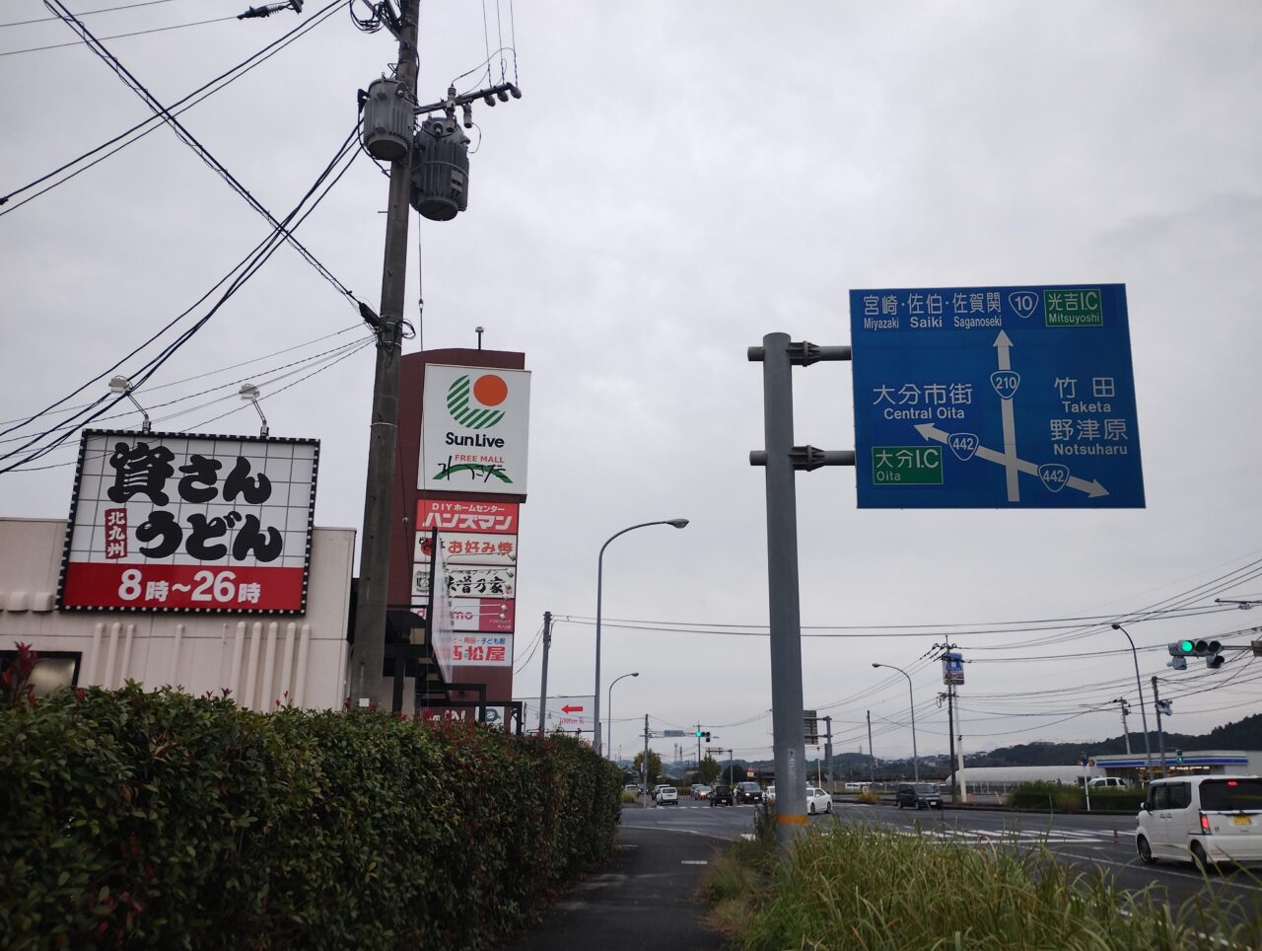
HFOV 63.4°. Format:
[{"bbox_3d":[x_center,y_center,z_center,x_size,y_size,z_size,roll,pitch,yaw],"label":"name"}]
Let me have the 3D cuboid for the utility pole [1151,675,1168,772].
[{"bbox_3d":[26.088,13.342,49.987,0.320,6.967,0.300,-1,-17,4],"label":"utility pole"}]

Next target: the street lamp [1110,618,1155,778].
[{"bbox_3d":[27.950,13.573,56.597,0.350,10.400,3.100,-15,-23,42],"label":"street lamp"}]

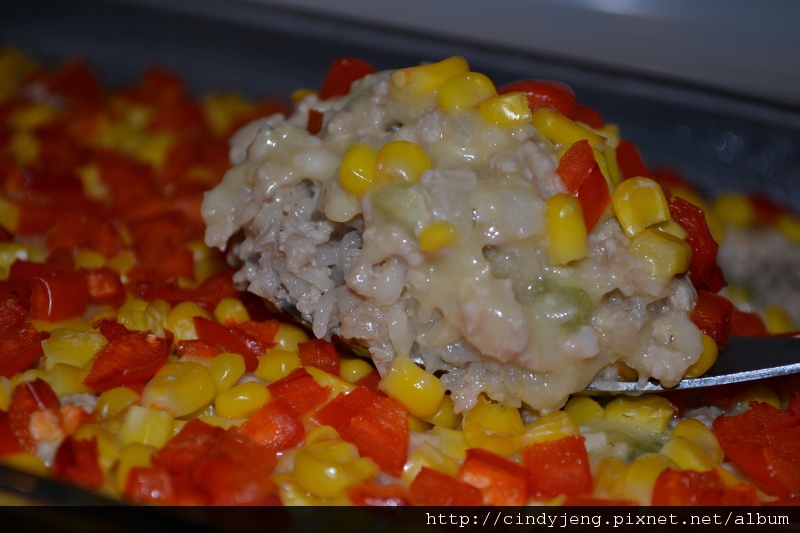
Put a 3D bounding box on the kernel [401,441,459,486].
[{"bbox_3d":[0.004,0.029,0.240,0.009,0.005,0.007,-13,36,-27],"label":"kernel"}]

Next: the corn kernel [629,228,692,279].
[{"bbox_3d":[0.040,-0.002,0.258,0.009,0.007,0.006,14,16,-16],"label":"corn kernel"}]

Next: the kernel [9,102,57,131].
[{"bbox_3d":[-0.082,-0.034,0.373,0.010,0.006,0.007,0,27,0],"label":"kernel"}]

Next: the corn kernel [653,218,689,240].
[{"bbox_3d":[0.041,-0.006,0.259,0.009,0.005,0.007,19,34,-24],"label":"corn kernel"}]

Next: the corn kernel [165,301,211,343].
[{"bbox_3d":[-0.036,0.010,0.287,0.008,0.007,0.007,0,27,0],"label":"corn kernel"}]

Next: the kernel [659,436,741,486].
[{"bbox_3d":[0.043,0.028,0.241,0.012,0.005,0.007,26,27,6],"label":"kernel"}]

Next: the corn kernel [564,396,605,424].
[{"bbox_3d":[0.029,0.023,0.262,0.007,0.006,0.007,0,27,0],"label":"corn kernel"}]

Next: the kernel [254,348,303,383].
[{"bbox_3d":[-0.020,0.016,0.275,0.009,0.006,0.007,0,27,0],"label":"kernel"}]

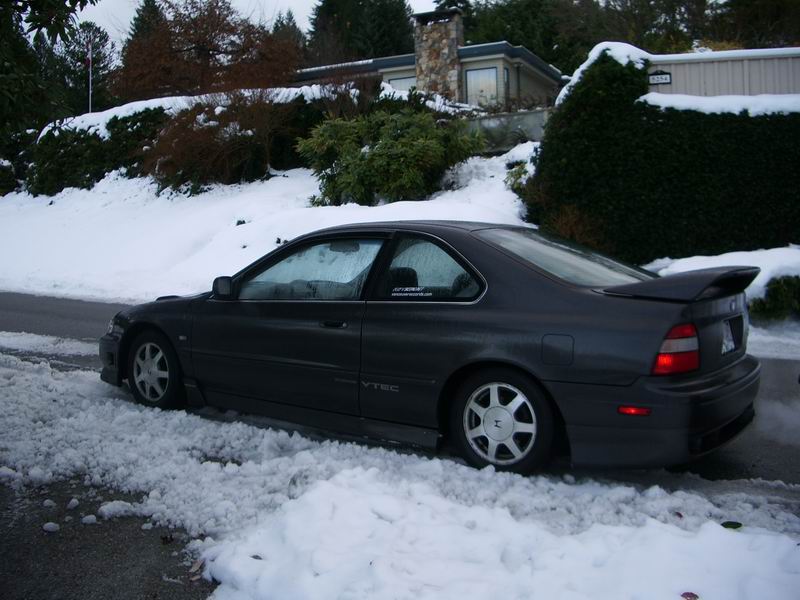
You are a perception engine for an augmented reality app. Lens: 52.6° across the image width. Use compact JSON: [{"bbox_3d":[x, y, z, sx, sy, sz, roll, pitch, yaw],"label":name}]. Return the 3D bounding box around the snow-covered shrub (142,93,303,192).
[{"bbox_3d":[-4.718,-4.186,21.500,4.100,2.660,2.600,0,1,22],"label":"snow-covered shrub"}]

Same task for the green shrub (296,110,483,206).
[{"bbox_3d":[-0.240,-3.236,18.500,4.100,2.200,2.900,0,1,22],"label":"green shrub"}]

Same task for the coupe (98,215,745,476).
[{"bbox_3d":[-0.043,0.159,5.422,4.660,1.370,1.800,3,3,36],"label":"coupe"}]

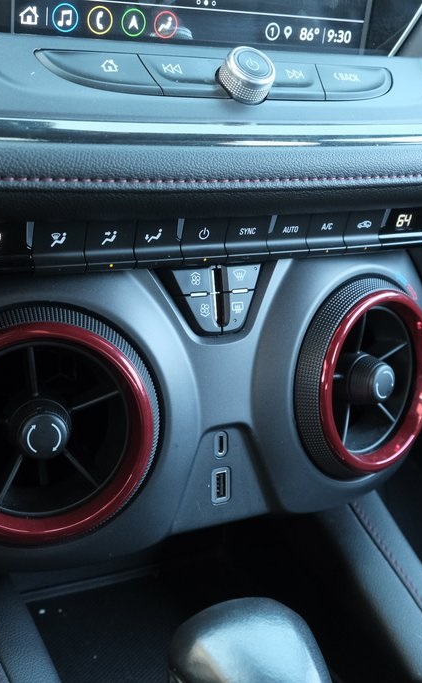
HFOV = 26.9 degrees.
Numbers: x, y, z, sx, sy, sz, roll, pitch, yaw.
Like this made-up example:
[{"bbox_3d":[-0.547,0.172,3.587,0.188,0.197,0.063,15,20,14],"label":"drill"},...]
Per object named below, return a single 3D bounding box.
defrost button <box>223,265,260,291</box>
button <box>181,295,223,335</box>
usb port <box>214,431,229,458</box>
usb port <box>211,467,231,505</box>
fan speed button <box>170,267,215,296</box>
[{"bbox_3d":[0.013,-0.030,0.418,0.019,0.013,0.007,-7,11,-28],"label":"defrost button"},{"bbox_3d":[-0.006,-0.013,0.409,0.019,0.017,0.007,-7,11,-28],"label":"button"},{"bbox_3d":[0.003,0.049,0.425,0.007,0.014,0.009,-7,11,-28],"label":"usb port"},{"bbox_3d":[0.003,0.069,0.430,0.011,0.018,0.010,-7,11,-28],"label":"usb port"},{"bbox_3d":[-0.010,-0.028,0.406,0.022,0.013,0.007,-7,11,-28],"label":"fan speed button"}]

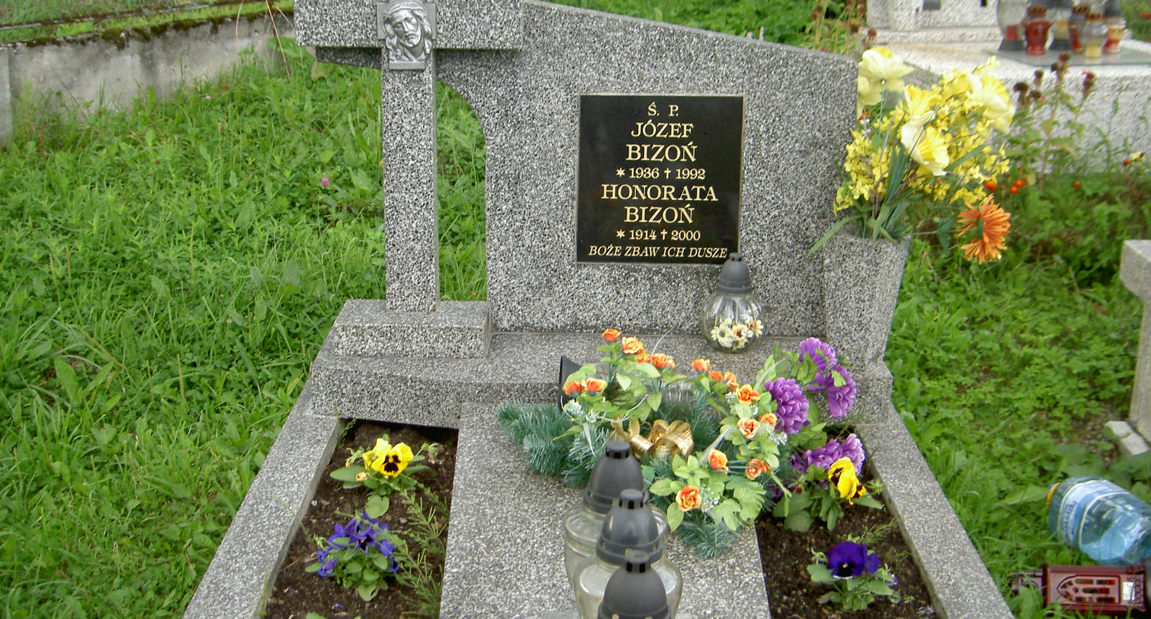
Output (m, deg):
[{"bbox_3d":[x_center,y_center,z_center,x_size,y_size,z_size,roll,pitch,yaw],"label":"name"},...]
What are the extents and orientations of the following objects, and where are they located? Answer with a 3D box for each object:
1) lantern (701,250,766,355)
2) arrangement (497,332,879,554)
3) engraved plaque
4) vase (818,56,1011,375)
[{"bbox_3d":[0.335,-0.017,2.731,0.125,0.200,0.125,1,16,2],"label":"lantern"},{"bbox_3d":[0.185,0.191,2.207,0.600,0.200,0.500,1,16,2],"label":"arrangement"},{"bbox_3d":[0.177,-0.269,2.730,0.345,0.360,0.020,1,16,2],"label":"engraved plaque"},{"bbox_3d":[0.671,-0.213,2.647,0.365,0.635,0.330,1,16,2],"label":"vase"}]

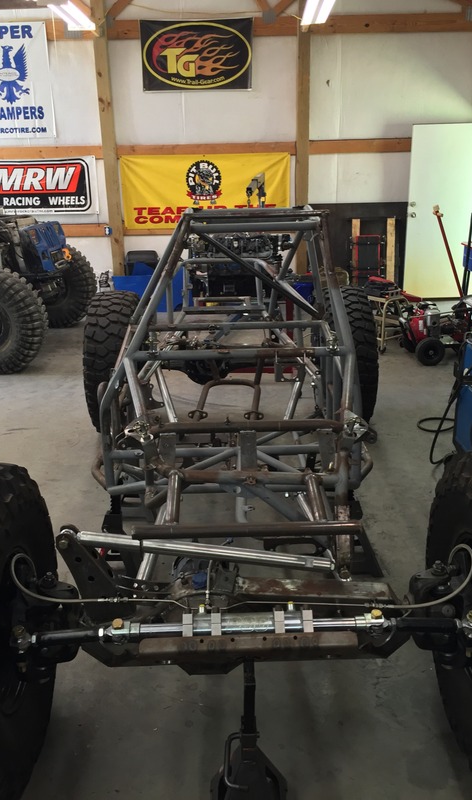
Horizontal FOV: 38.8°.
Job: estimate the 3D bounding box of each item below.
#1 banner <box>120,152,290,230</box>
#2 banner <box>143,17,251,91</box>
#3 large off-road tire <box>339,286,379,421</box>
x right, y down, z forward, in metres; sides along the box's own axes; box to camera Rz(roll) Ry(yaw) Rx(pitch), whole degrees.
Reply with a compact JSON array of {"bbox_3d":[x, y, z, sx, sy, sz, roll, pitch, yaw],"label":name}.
[{"bbox_3d":[-0.354,-2.602,8.390,2.086,0.879,0.020,-3,19,-3],"label":"banner"},{"bbox_3d":[-0.447,-4.047,7.886,1.299,0.772,0.020,-3,19,-3],"label":"banner"},{"bbox_3d":[0.709,-0.274,4.452,0.305,0.949,0.949,-2,19,-1],"label":"large off-road tire"}]

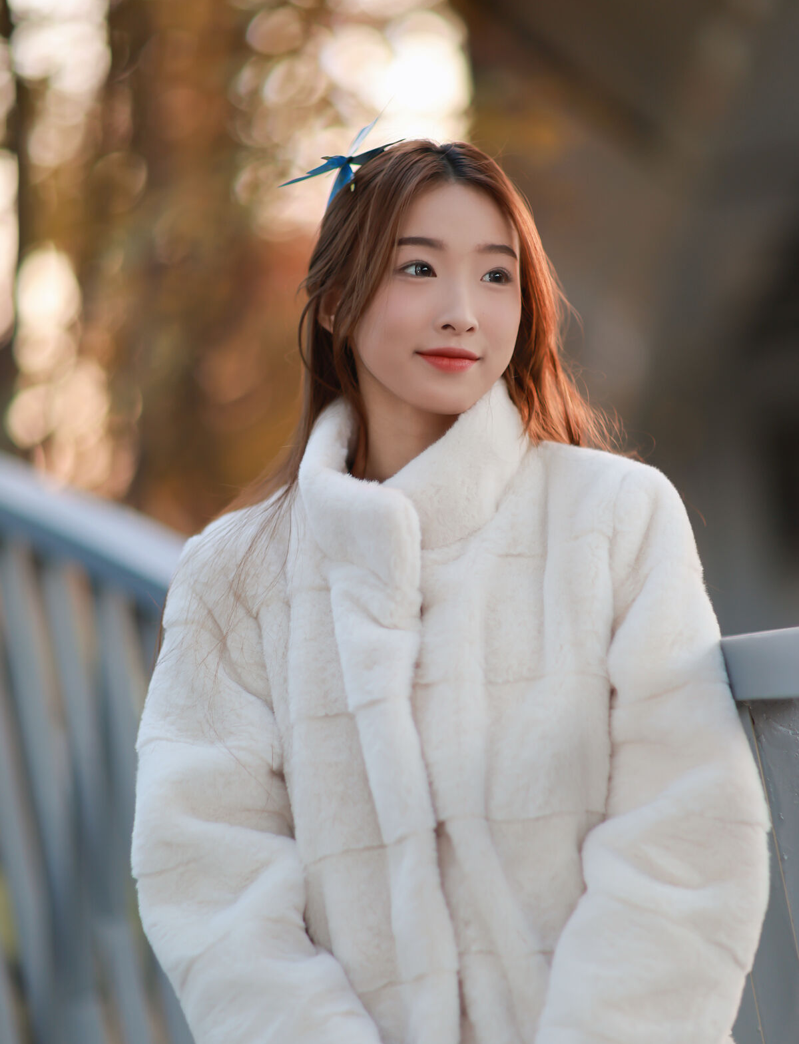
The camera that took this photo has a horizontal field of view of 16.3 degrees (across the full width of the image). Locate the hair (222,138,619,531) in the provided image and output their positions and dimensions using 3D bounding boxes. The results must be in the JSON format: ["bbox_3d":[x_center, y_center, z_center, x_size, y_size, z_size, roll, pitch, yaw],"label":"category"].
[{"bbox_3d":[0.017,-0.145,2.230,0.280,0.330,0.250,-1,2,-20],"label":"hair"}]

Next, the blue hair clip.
[{"bbox_3d":[-0.046,-0.286,2.220,0.102,0.062,0.065,-17,1,14],"label":"blue hair clip"}]

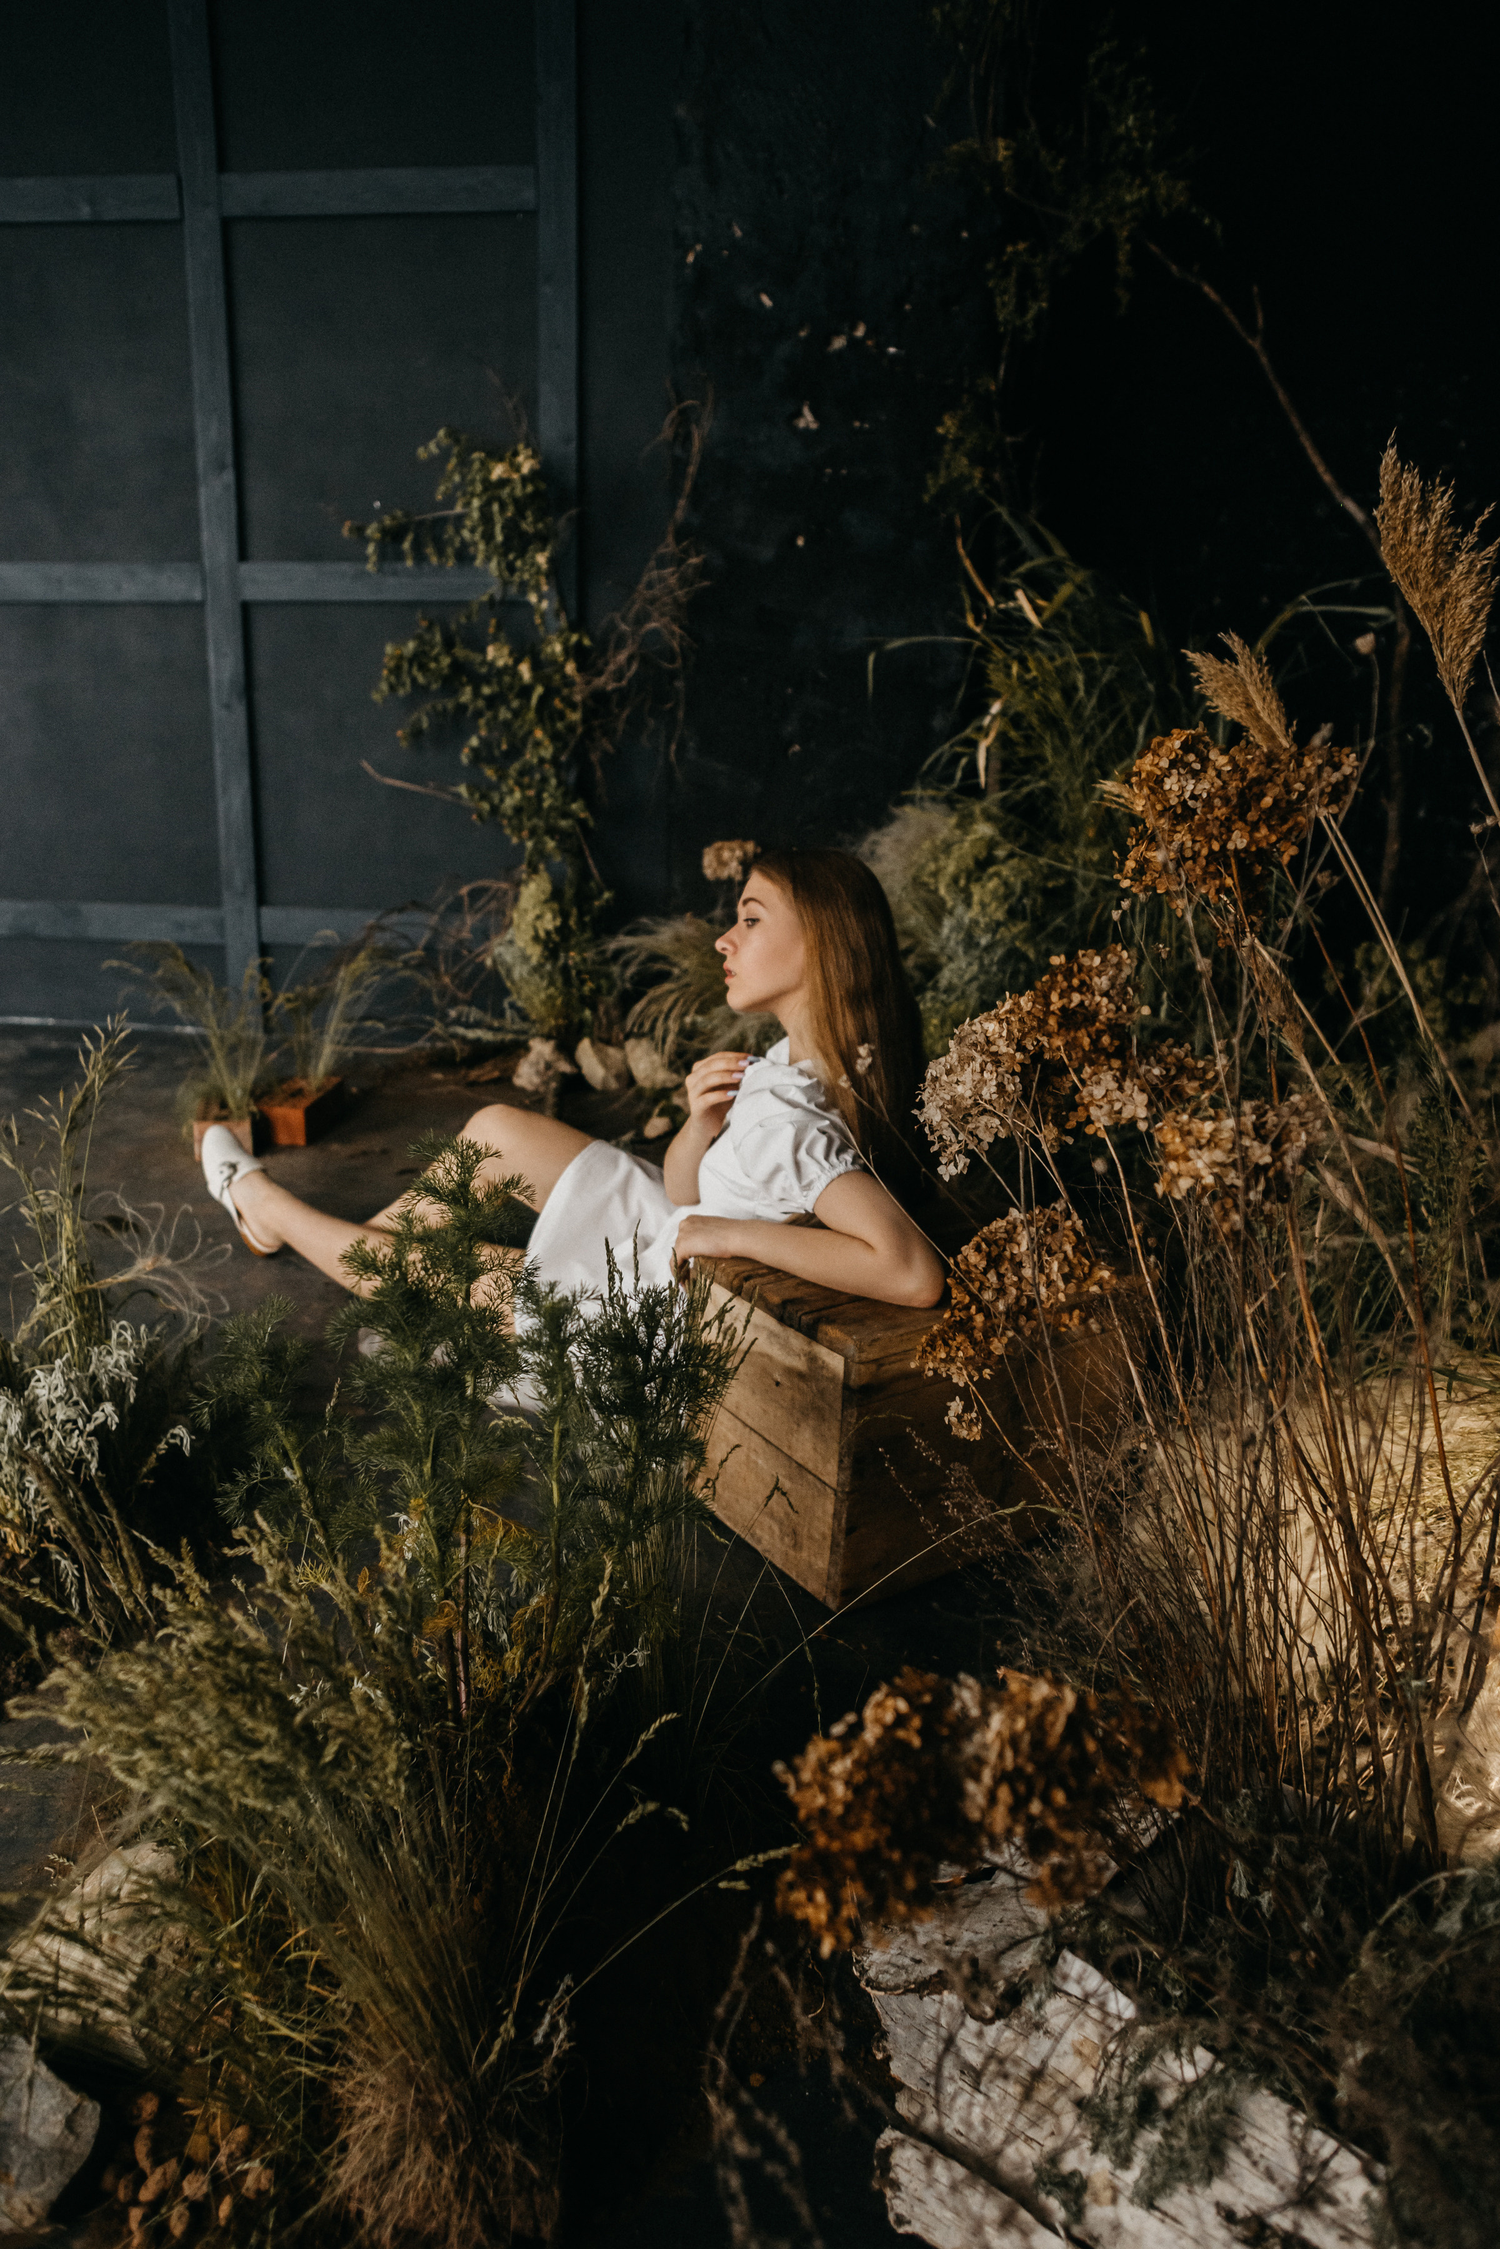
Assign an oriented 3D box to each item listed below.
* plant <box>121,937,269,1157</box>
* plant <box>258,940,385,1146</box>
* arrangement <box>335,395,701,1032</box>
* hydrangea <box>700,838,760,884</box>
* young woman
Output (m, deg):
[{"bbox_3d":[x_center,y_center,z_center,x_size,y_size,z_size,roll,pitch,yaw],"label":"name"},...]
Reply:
[{"bbox_3d":[-1.313,-0.189,3.535,0.350,0.480,0.330,3,13,7],"label":"plant"},{"bbox_3d":[-1.048,-0.214,3.671,0.310,0.480,0.330,3,13,7],"label":"plant"},{"bbox_3d":[-0.661,-1.133,4.483,1.060,1.880,0.550,3,13,7],"label":"arrangement"},{"bbox_3d":[-0.049,-0.670,3.797,0.150,0.120,0.140,1,13,0],"label":"hydrangea"},{"bbox_3d":[-0.372,-0.024,2.221,1.560,0.790,0.520,9,15,31],"label":"young woman"}]

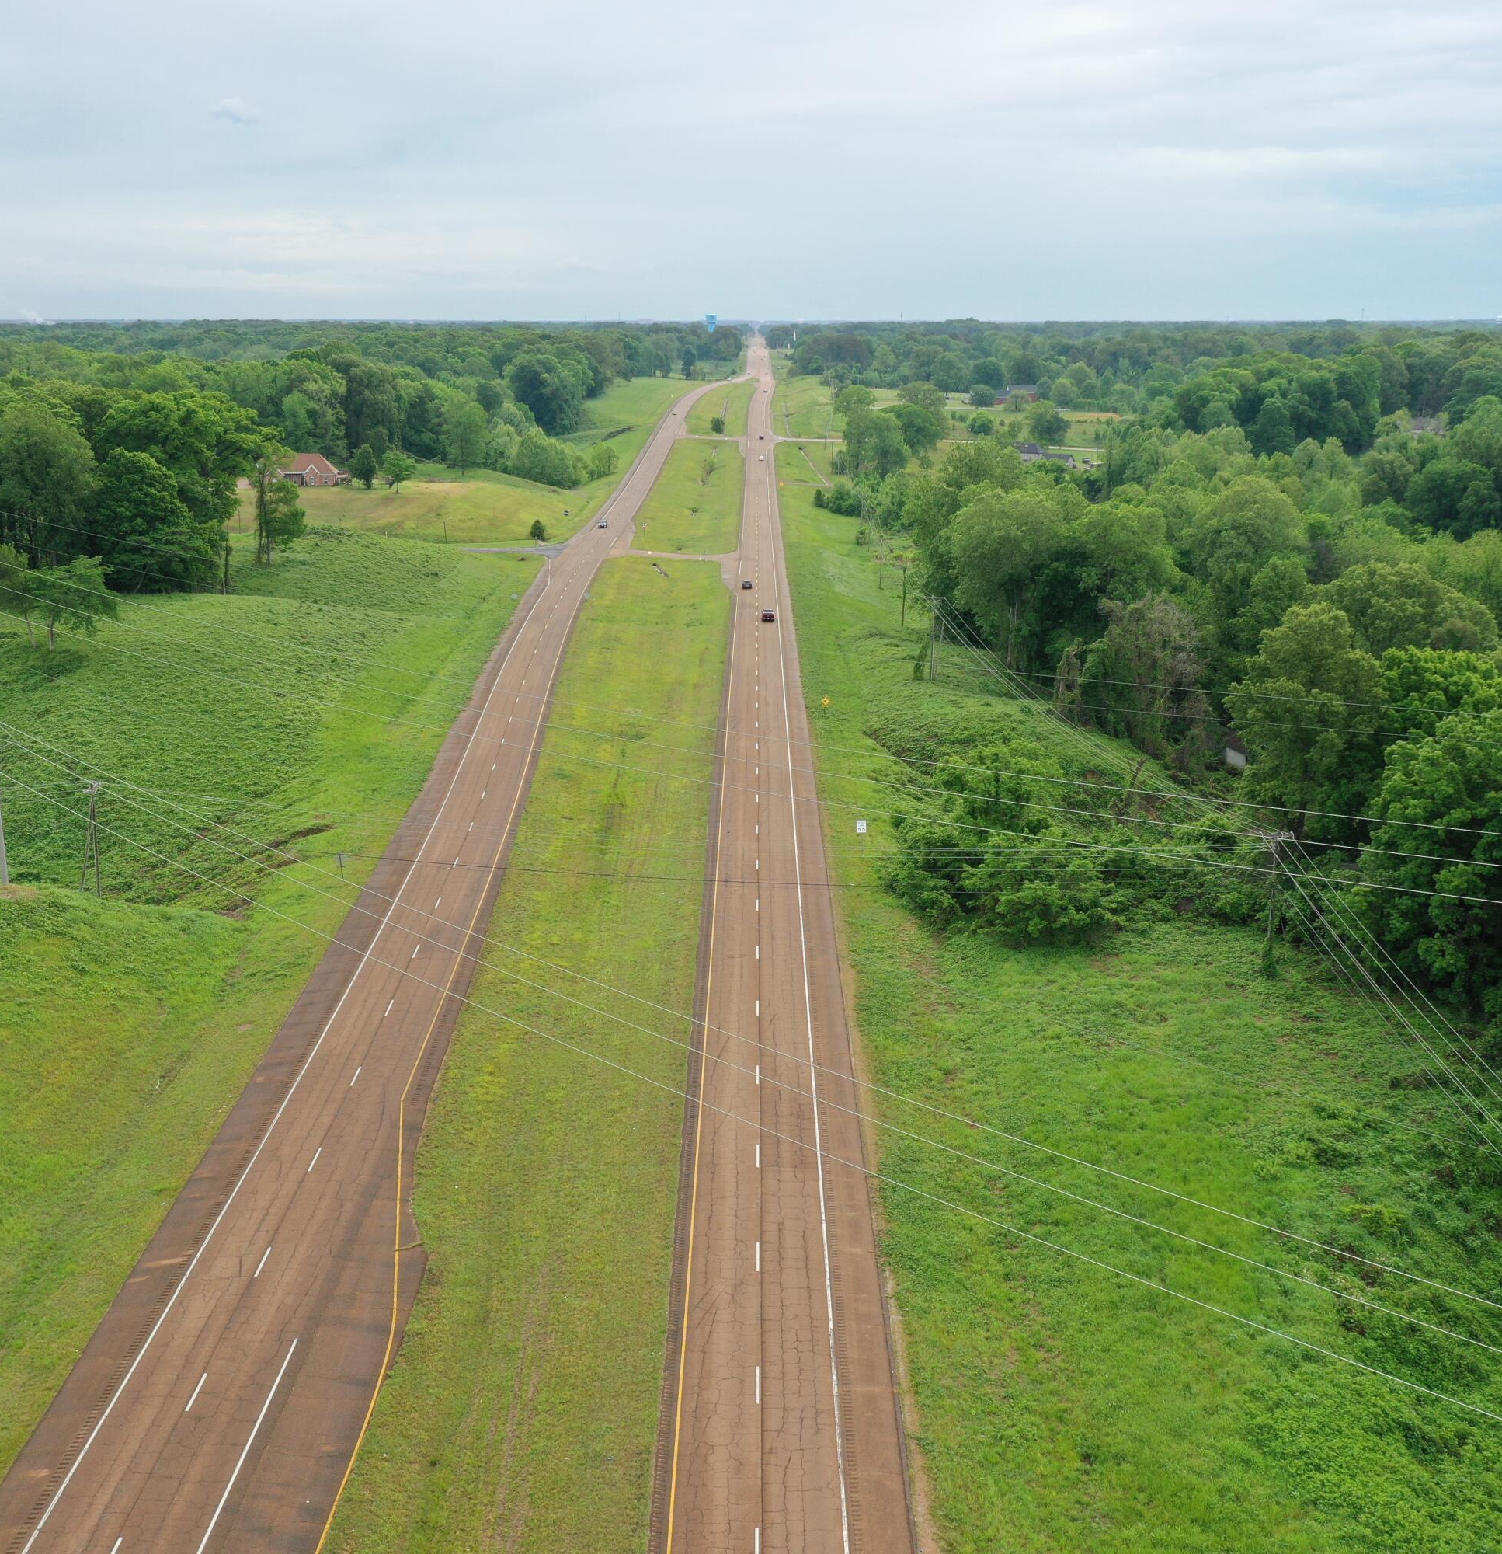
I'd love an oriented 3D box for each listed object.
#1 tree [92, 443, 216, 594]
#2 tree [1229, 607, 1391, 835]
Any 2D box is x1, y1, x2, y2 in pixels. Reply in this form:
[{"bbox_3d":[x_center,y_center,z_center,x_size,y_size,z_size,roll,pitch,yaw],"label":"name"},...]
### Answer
[{"bbox_3d":[-85.030,-36.730,258.060,17.110,19.620,17.110,0,14,0],"label":"tree"},{"bbox_3d":[55.890,-5.770,182.120,15.370,23.040,15.370,0,14,0],"label":"tree"}]

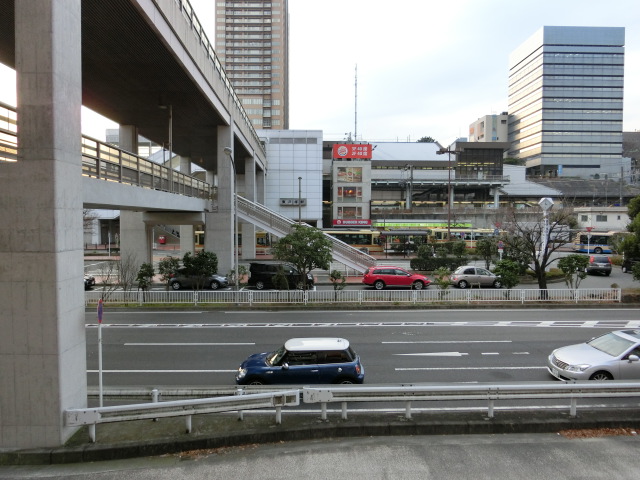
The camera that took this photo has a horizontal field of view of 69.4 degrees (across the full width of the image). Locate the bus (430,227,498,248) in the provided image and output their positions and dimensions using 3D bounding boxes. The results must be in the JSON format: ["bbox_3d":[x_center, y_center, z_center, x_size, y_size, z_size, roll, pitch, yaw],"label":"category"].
[{"bbox_3d":[21.100,-0.060,65.600,10.500,3.020,2.490,0,3,-2],"label":"bus"}]

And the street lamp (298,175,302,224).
[{"bbox_3d":[-1.400,-0.740,33.200,0.300,7.500,0.300,0,3,-3],"label":"street lamp"}]

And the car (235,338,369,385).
[{"bbox_3d":[-0.540,3.600,13.150,3.650,1.410,1.690,0,2,-2],"label":"car"}]

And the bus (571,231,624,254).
[{"bbox_3d":[38.700,0.350,61.200,10.500,3.020,2.490,0,3,0],"label":"bus"}]

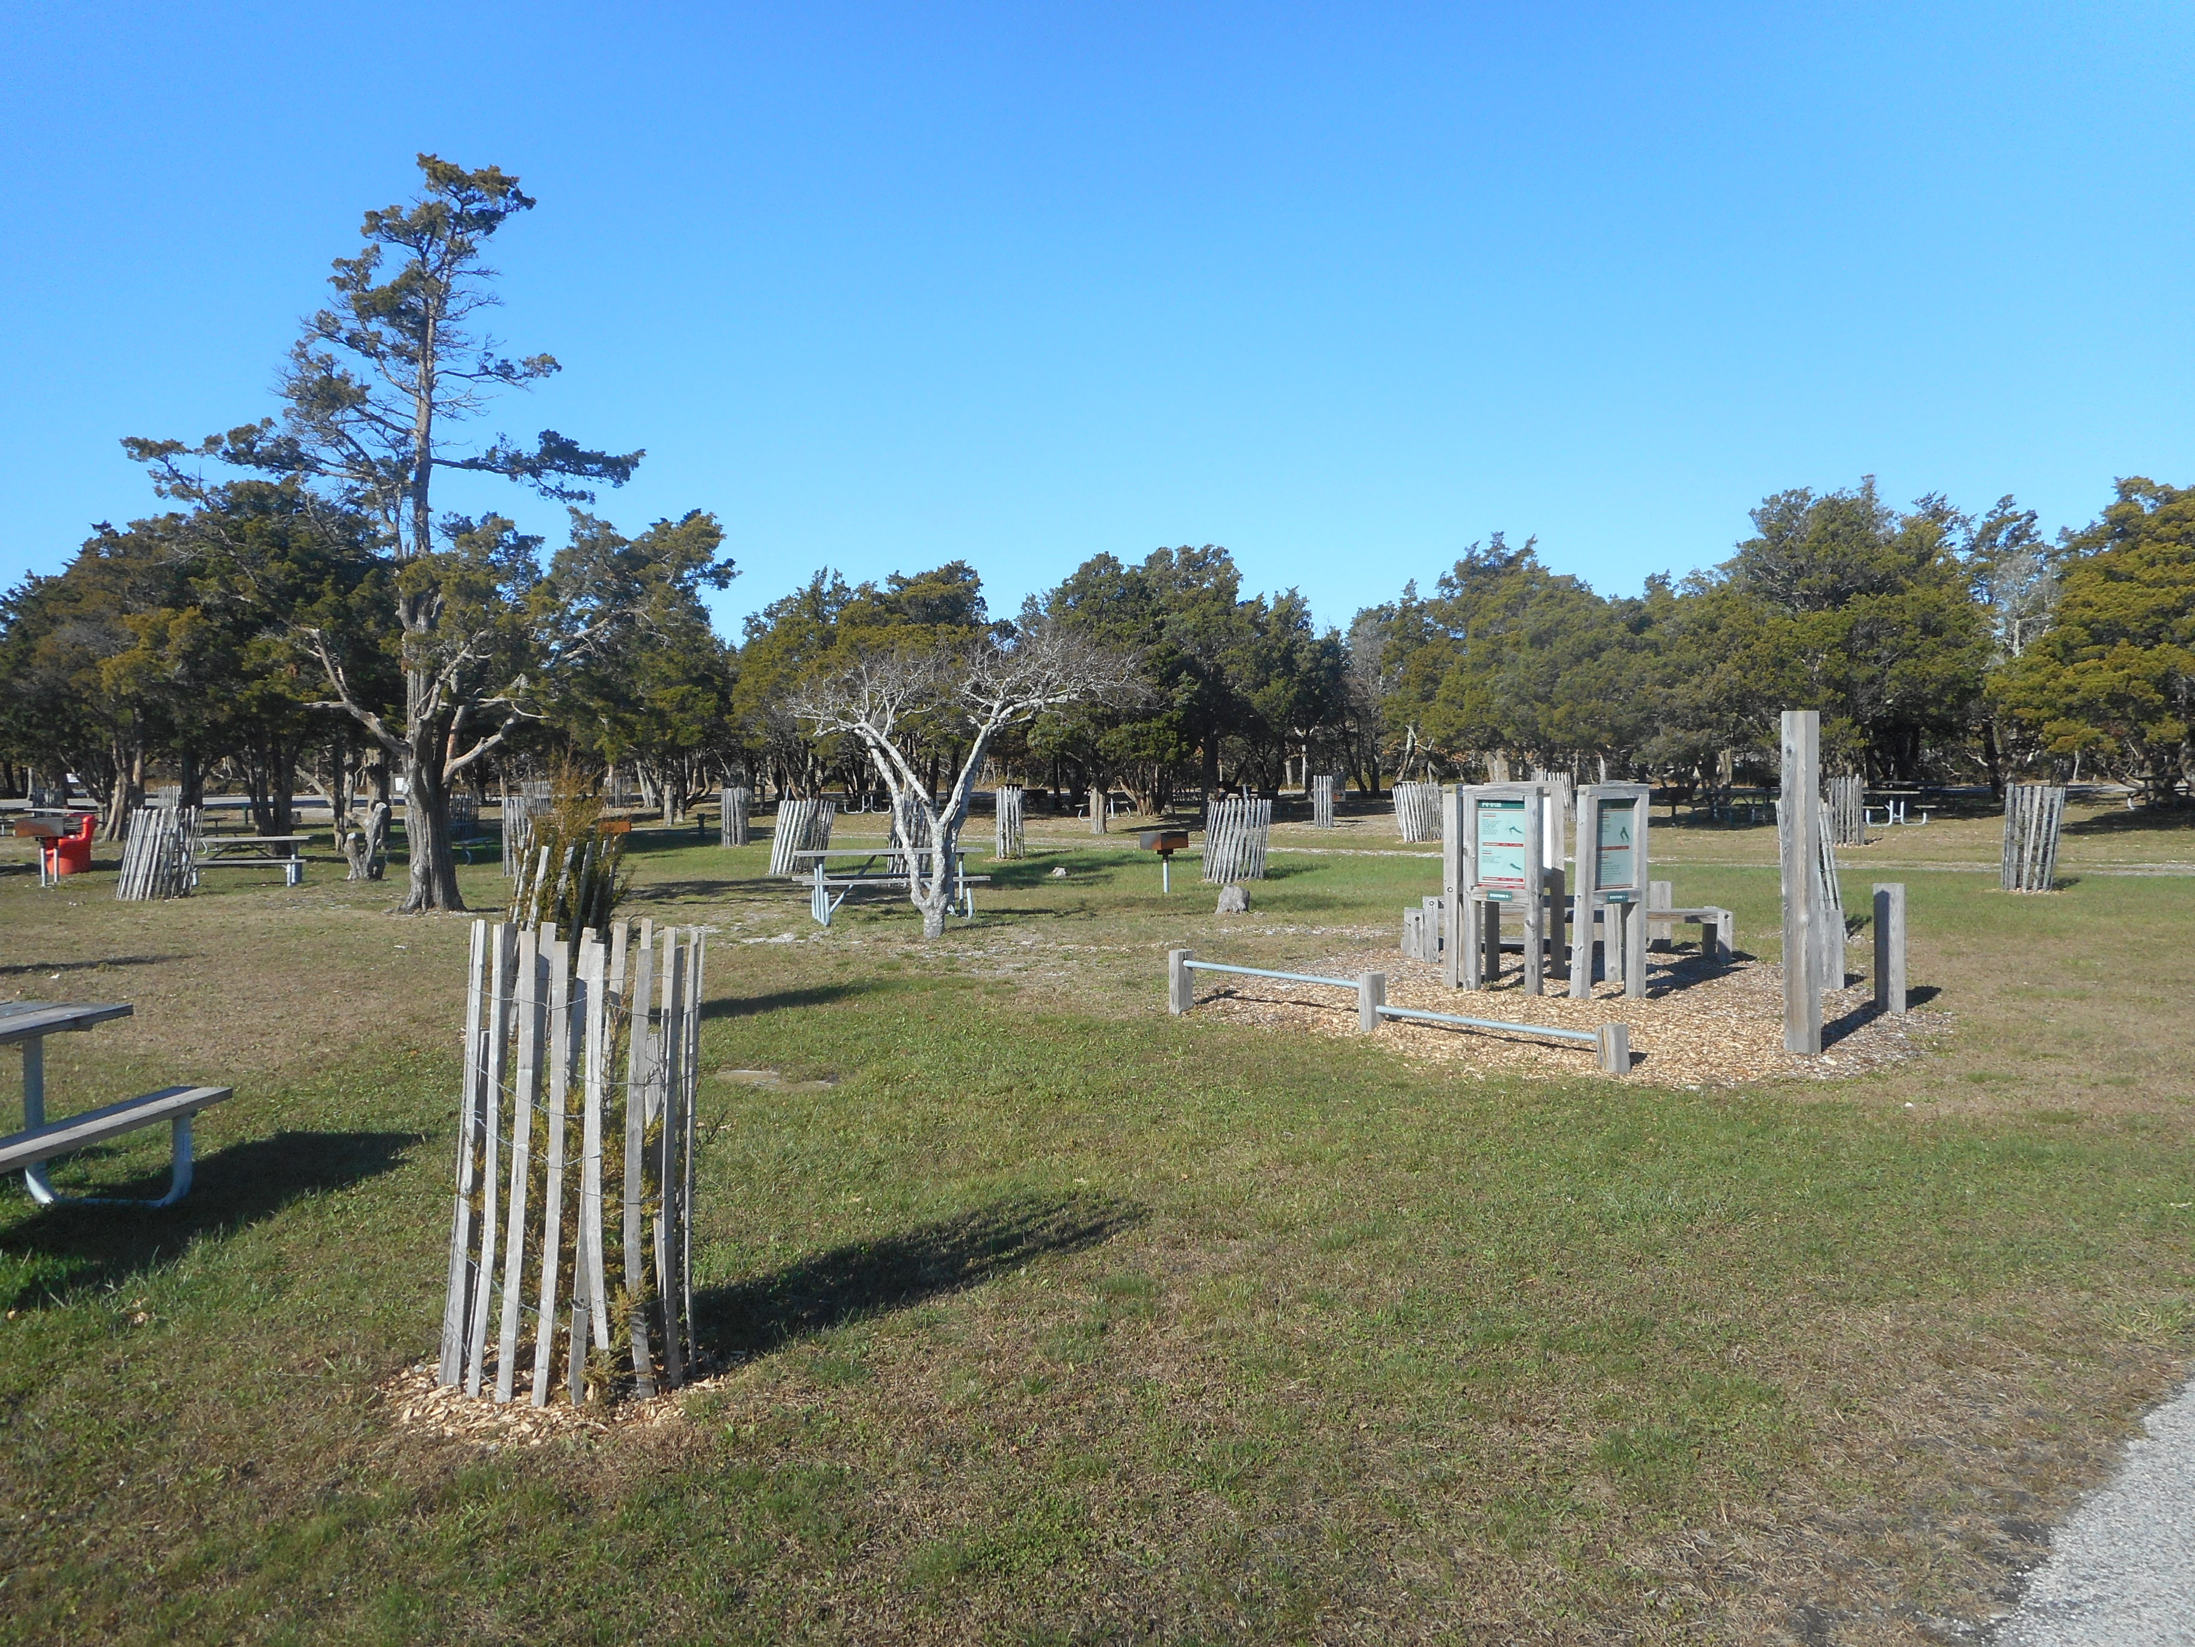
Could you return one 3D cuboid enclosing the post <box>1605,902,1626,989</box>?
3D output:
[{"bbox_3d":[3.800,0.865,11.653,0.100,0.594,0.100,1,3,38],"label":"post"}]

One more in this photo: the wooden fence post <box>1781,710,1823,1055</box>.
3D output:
[{"bbox_3d":[3.907,0.323,8.774,0.143,1.886,0.143,-3,3,-34],"label":"wooden fence post"}]

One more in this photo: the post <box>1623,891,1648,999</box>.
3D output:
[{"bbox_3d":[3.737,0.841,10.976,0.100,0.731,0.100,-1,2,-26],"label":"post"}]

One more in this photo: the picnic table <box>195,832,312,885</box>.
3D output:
[{"bbox_3d":[-13.387,0.600,25.000,1.830,0.760,1.450,-2,2,-19],"label":"picnic table"}]

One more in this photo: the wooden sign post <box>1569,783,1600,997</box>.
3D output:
[{"bbox_3d":[3.334,0.469,10.849,0.100,1.449,0.100,0,2,-28],"label":"wooden sign post"}]

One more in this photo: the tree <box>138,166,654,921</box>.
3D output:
[{"bbox_3d":[-8.900,-3.652,19.800,5.900,9.400,5.400,-2,2,-18],"label":"tree"}]

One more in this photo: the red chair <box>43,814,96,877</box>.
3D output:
[{"bbox_3d":[-17.890,0.382,27.600,0.700,1.040,0.680,0,2,35],"label":"red chair"}]

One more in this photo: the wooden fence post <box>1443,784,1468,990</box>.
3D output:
[{"bbox_3d":[2.559,0.456,11.407,0.100,1.465,0.100,1,3,37],"label":"wooden fence post"}]

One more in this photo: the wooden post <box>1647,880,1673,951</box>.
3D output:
[{"bbox_3d":[4.804,0.785,13.527,0.145,0.590,0.145,-3,3,-43],"label":"wooden post"}]

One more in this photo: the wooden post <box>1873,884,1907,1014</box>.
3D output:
[{"bbox_3d":[5.054,0.791,10.107,0.140,0.820,0.140,-2,2,-17],"label":"wooden post"}]

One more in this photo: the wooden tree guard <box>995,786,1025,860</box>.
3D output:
[{"bbox_3d":[-1.517,-0.015,27.500,0.500,1.250,0.500,-1,2,0],"label":"wooden tree guard"}]

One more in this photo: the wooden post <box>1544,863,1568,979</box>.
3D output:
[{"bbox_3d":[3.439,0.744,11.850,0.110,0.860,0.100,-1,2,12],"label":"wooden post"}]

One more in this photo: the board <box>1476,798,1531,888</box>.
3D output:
[{"bbox_3d":[2.863,0.151,11.200,0.370,0.640,0.050,1,3,37],"label":"board"}]

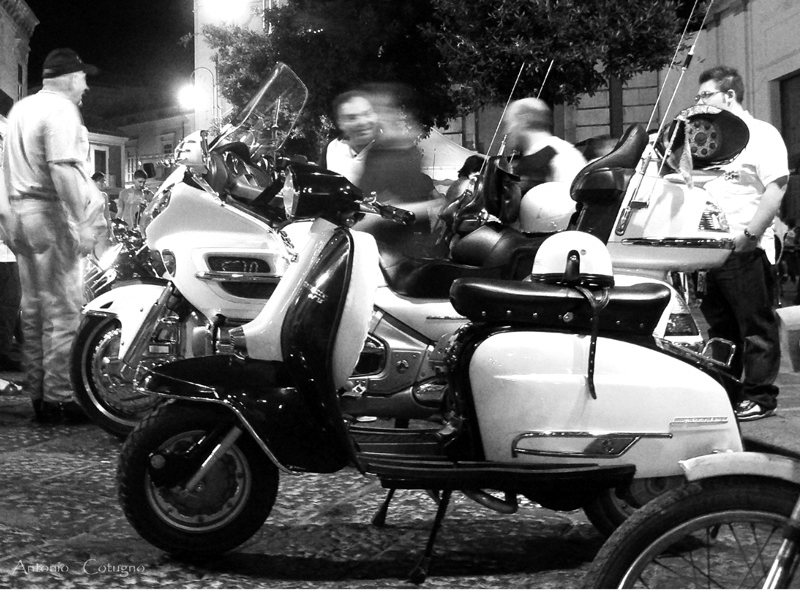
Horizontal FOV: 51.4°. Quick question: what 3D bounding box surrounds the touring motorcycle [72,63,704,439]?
[{"bbox_3d":[-0.085,-0.160,3.290,2.600,1.510,0.930,0,4,7],"label":"touring motorcycle"}]

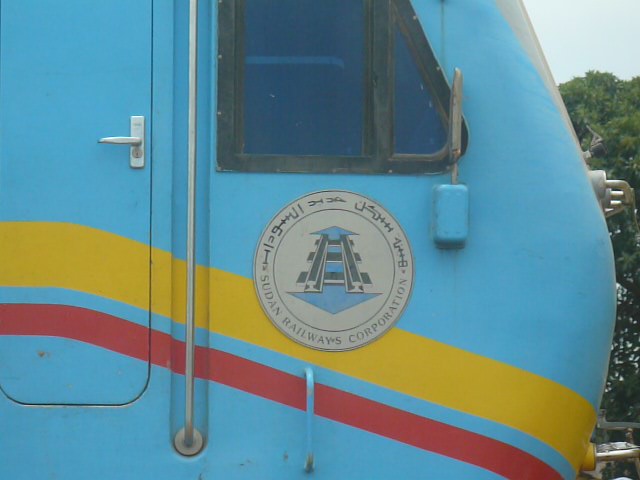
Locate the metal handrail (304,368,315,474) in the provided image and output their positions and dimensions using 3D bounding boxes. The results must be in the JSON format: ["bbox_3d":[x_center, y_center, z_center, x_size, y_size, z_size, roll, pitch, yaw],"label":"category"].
[{"bbox_3d":[-0.037,0.641,13.200,0.024,0.367,0.075,1,-5,-7],"label":"metal handrail"}]

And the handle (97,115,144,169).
[{"bbox_3d":[-0.705,-0.346,13.200,0.160,0.184,0.060,1,-5,-7],"label":"handle"}]

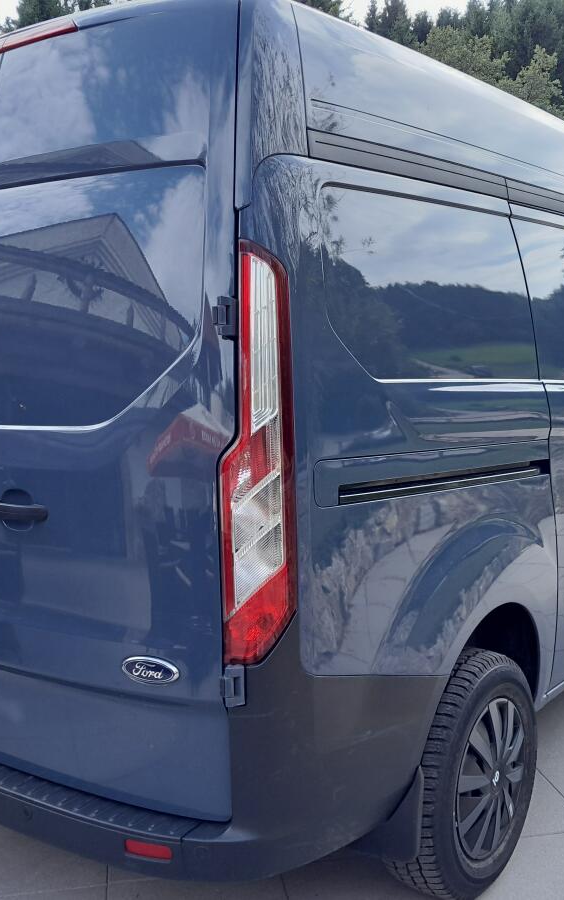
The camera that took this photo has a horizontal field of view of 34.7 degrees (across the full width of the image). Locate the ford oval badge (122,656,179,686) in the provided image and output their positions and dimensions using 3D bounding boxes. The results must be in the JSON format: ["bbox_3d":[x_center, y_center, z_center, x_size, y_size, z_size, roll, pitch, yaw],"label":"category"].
[{"bbox_3d":[-0.271,0.456,1.860,0.146,0.057,0.012,2,8,31],"label":"ford oval badge"}]

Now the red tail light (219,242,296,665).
[{"bbox_3d":[-0.047,0.009,1.740,0.135,0.800,0.115,4,5,38],"label":"red tail light"}]

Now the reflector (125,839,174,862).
[{"bbox_3d":[-0.284,0.842,1.894,0.125,0.040,0.020,2,8,28],"label":"reflector"}]

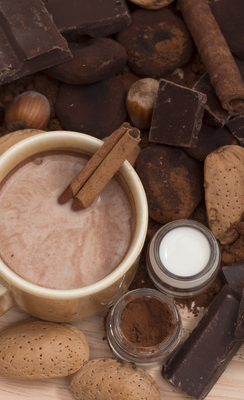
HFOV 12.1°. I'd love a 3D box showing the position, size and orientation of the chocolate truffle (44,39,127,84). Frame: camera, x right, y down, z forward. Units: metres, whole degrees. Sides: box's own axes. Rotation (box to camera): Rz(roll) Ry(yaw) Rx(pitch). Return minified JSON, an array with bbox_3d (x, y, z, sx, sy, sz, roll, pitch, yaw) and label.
[{"bbox_3d":[-0.016,-0.060,0.503,0.037,0.017,0.030,-7,42,-8],"label":"chocolate truffle"}]

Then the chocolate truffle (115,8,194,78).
[{"bbox_3d":[0.014,-0.070,0.514,0.035,0.019,0.033,0,75,0],"label":"chocolate truffle"}]

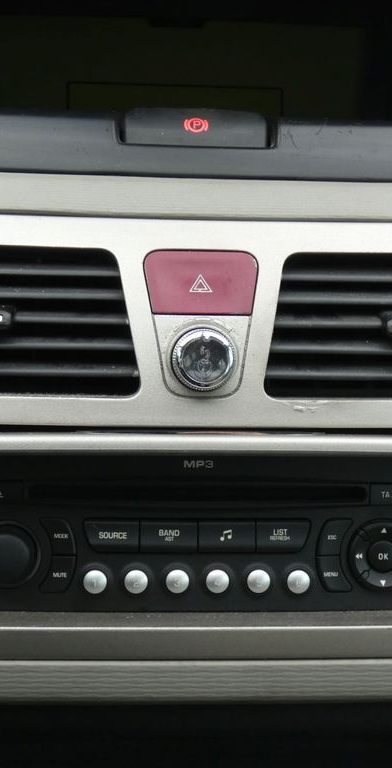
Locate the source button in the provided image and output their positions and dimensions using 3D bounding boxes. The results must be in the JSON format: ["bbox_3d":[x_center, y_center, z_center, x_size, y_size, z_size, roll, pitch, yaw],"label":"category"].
[{"bbox_3d":[-0.032,0.057,0.399,0.020,0.011,0.006,1,1,-4],"label":"source button"}]

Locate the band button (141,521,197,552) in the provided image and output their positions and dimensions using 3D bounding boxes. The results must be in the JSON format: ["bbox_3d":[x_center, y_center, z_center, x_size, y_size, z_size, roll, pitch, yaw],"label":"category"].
[{"bbox_3d":[-0.010,0.057,0.400,0.021,0.011,0.006,1,1,-4],"label":"band button"}]

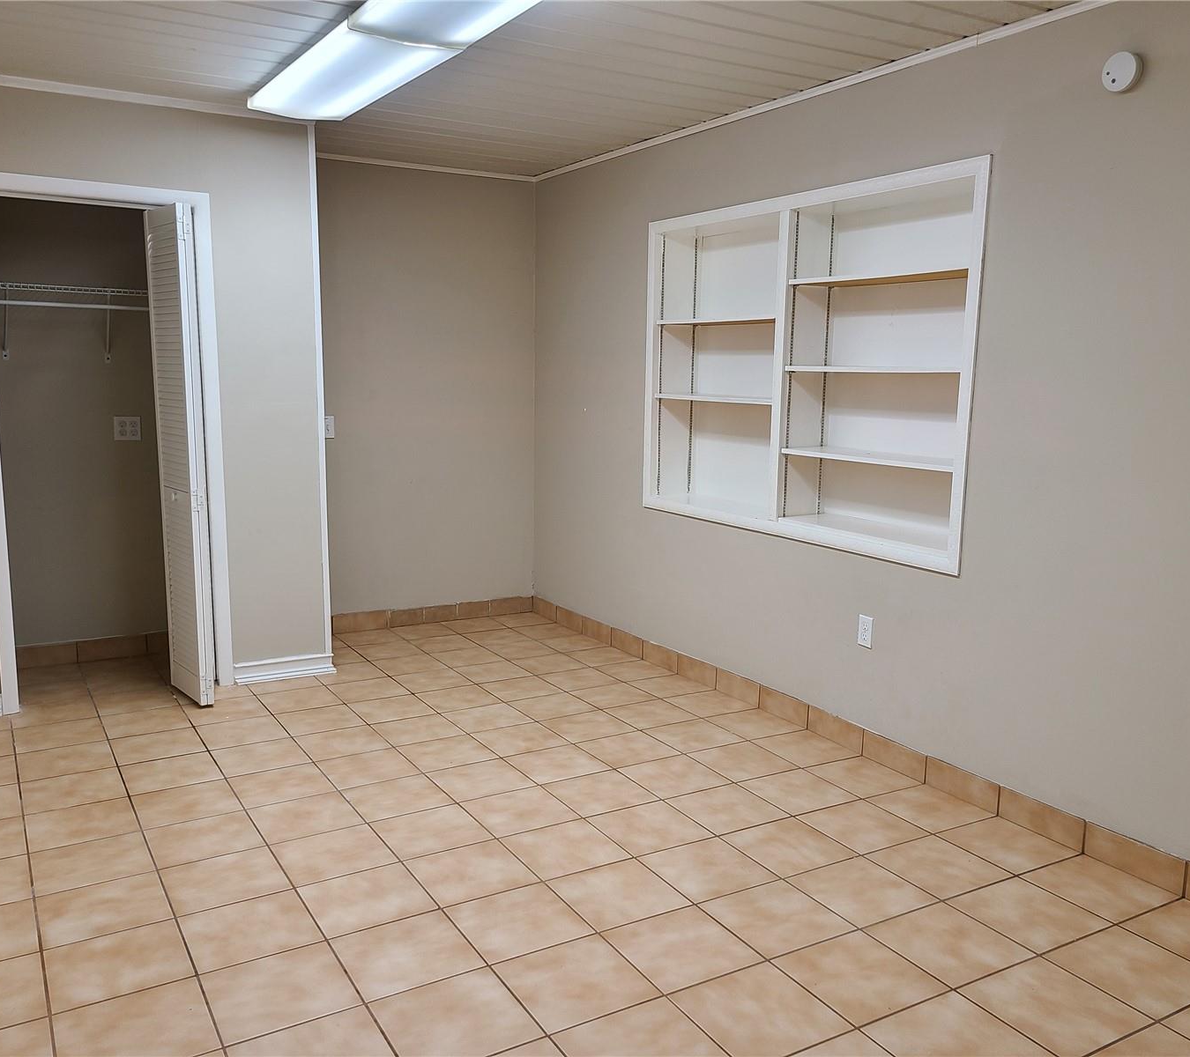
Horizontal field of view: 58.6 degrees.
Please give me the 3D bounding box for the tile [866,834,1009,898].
[{"bbox_3d":[1.008,0.997,3.112,0.302,0.010,0.302,-4,10,-30],"label":"tile"}]

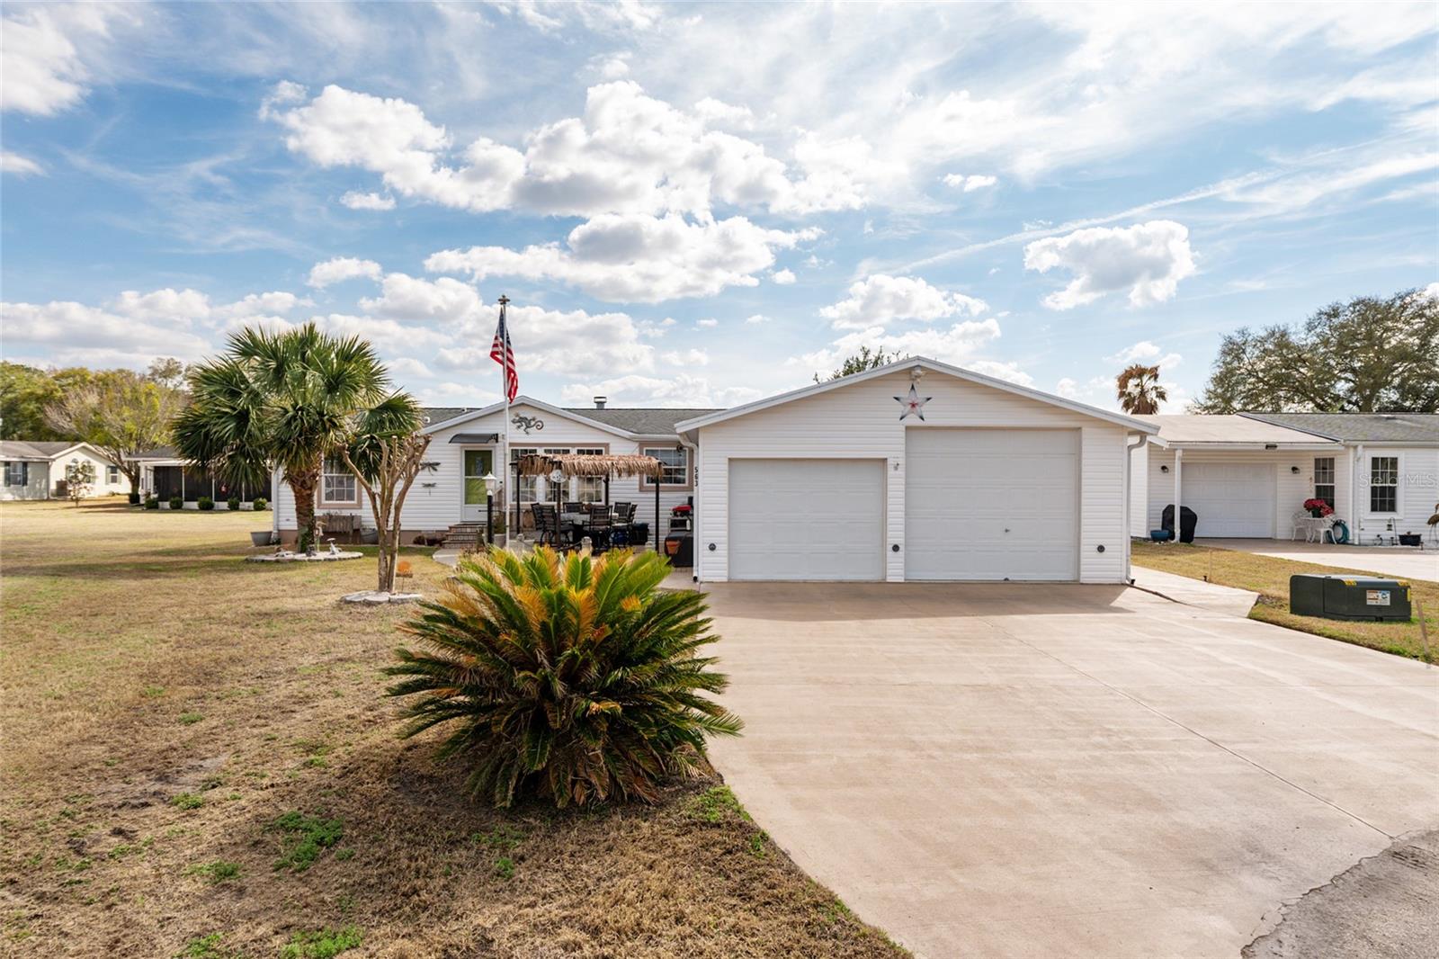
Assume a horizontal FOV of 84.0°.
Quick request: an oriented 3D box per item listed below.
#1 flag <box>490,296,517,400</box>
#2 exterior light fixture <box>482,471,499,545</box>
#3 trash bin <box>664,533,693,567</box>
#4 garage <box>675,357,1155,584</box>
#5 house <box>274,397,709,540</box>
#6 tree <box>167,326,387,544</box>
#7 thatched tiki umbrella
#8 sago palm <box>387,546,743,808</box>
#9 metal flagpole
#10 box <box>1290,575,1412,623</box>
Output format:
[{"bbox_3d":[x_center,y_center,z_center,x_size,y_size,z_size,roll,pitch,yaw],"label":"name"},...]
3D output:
[{"bbox_3d":[-4.650,-2.819,17.372,0.580,2.200,0.320,0,1,0],"label":"flag"},{"bbox_3d":[-4.723,0.816,16.410,0.300,1.930,0.300,0,1,0],"label":"exterior light fixture"},{"bbox_3d":[-0.755,1.426,16.366,0.640,0.660,0.620,0,1,0],"label":"trash bin"},{"bbox_3d":[3.331,-0.178,17.599,8.130,3.870,8.200,0,1,0],"label":"garage"},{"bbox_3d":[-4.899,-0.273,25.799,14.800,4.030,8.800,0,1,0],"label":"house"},{"bbox_3d":[-10.347,-1.013,19.191,5.500,5.550,5.000,0,1,0],"label":"tree"},{"bbox_3d":[-3.102,0.584,18.607,2.650,2.300,2.650,0,1,-35],"label":"thatched tiki umbrella"},{"bbox_3d":[-1.074,1.187,5.633,2.450,1.420,2.350,0,1,0],"label":"sago palm"},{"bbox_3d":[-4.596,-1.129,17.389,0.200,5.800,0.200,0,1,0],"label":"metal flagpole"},{"bbox_3d":[8.654,1.595,11.017,0.840,0.540,0.970,0,1,0],"label":"box"}]

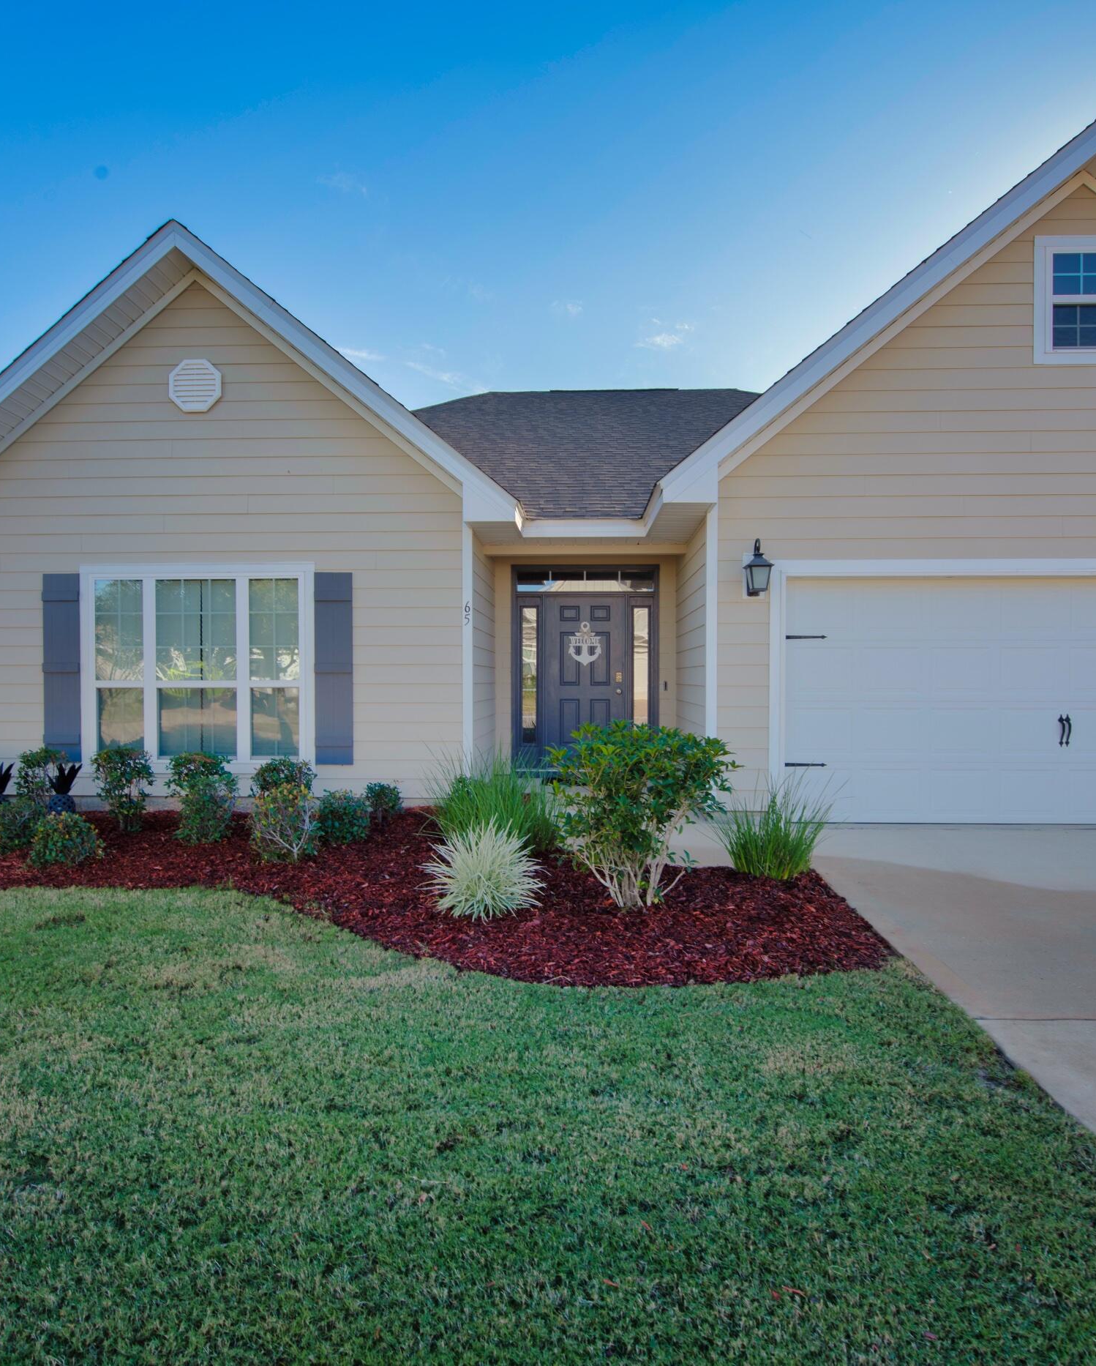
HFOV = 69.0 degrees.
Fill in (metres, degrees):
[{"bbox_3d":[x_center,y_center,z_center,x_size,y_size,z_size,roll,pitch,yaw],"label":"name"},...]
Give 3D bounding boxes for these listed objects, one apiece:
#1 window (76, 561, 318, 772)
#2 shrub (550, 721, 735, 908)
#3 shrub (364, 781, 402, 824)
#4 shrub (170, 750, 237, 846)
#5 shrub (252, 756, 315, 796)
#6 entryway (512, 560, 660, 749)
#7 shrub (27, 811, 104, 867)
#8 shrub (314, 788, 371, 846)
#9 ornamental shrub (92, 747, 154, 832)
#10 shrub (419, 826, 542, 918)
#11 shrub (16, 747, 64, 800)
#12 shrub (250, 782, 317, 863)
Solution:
[{"bbox_3d":[-3.318,-0.135,7.528,2.269,1.992,0.120,0,1,2],"label":"window"},{"bbox_3d":[0.550,0.758,4.683,1.090,1.065,1.000,0,1,2],"label":"shrub"},{"bbox_3d":[-1.417,1.029,6.878,0.330,0.373,0.330,0,1,2],"label":"shrub"},{"bbox_3d":[-2.836,0.922,6.550,0.520,0.711,0.550,0,1,2],"label":"shrub"},{"bbox_3d":[-2.235,0.918,6.720,0.520,0.594,0.500,0,1,2],"label":"shrub"},{"bbox_3d":[0.433,-0.129,9.132,1.699,2.453,0.300,0,1,2],"label":"entryway"},{"bbox_3d":[-3.403,1.084,5.618,0.470,0.363,0.440,0,1,2],"label":"shrub"},{"bbox_3d":[-1.665,1.057,6.450,0.450,0.428,0.440,0,1,2],"label":"shrub"},{"bbox_3d":[-3.601,0.895,6.750,0.470,0.706,0.460,0,1,2],"label":"ornamental shrub"},{"bbox_3d":[-0.408,1.134,4.950,0.750,0.497,0.720,0,1,2],"label":"shrub"},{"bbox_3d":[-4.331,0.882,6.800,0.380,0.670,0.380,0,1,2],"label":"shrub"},{"bbox_3d":[-1.894,0.984,5.696,0.470,0.550,0.440,0,1,2],"label":"shrub"}]

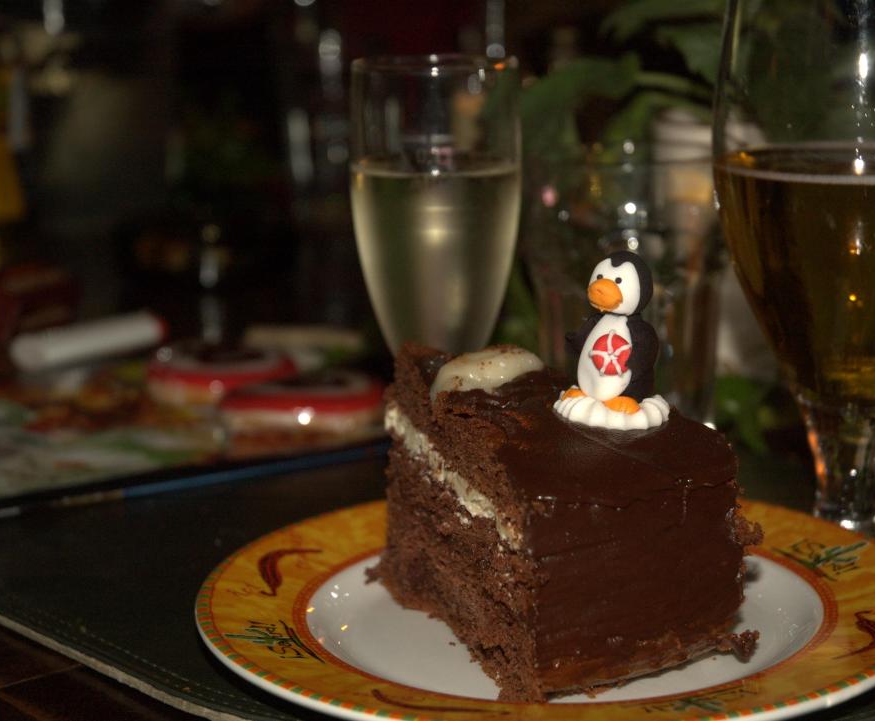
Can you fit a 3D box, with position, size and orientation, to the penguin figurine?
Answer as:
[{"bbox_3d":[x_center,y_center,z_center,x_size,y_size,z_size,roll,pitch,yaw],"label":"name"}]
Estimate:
[{"bbox_3d":[0.048,-0.010,0.606,0.027,0.045,0.023,8,16,32],"label":"penguin figurine"}]

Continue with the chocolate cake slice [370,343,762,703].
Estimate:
[{"bbox_3d":[0.032,0.038,0.621,0.087,0.077,0.096,-12,17,-40],"label":"chocolate cake slice"}]

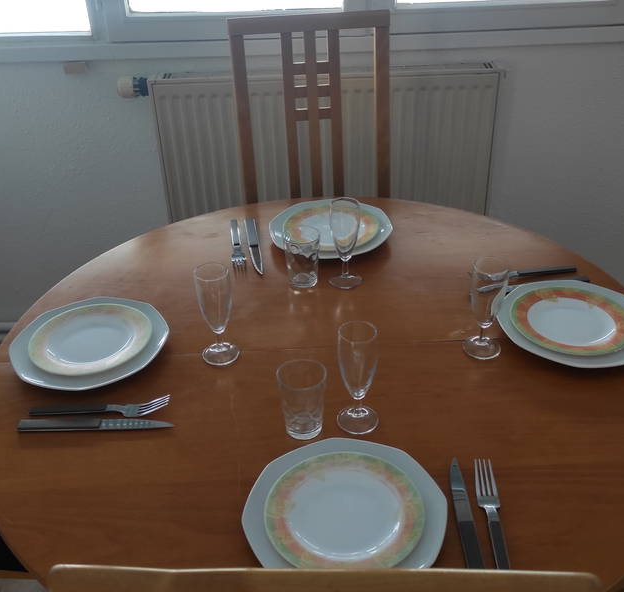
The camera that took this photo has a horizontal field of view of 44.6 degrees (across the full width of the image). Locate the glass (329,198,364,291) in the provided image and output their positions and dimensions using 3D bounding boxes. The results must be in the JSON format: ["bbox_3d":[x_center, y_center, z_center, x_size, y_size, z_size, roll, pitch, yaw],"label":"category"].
[{"bbox_3d":[0.061,-0.094,1.368,0.060,0.156,0.060,-2,34,0],"label":"glass"}]

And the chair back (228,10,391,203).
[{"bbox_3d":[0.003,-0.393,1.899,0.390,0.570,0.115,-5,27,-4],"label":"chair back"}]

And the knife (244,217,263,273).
[{"bbox_3d":[-0.112,-0.101,1.520,0.020,0.010,0.223,-7,34,-7],"label":"knife"}]

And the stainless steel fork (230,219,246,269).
[{"bbox_3d":[-0.148,-0.108,1.524,0.026,0.020,0.206,-7,34,-7],"label":"stainless steel fork"}]

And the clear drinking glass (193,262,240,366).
[{"bbox_3d":[-0.150,0.029,1.194,0.060,0.156,0.060,-2,34,0],"label":"clear drinking glass"}]

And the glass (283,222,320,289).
[{"bbox_3d":[-0.019,-0.069,1.401,0.067,0.099,0.067,-2,33,0],"label":"glass"}]

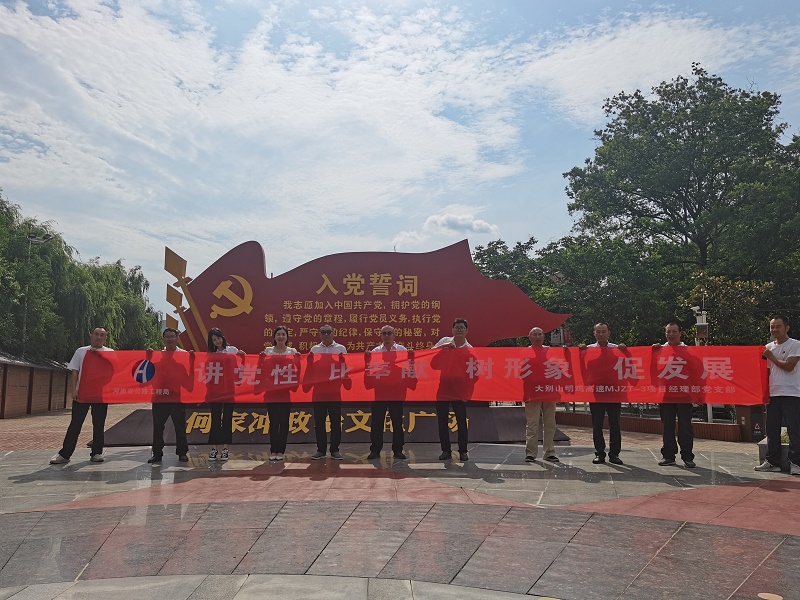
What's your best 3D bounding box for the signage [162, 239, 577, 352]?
[{"bbox_3d":[-0.573,0.389,11.003,7.050,2.900,0.450,0,-8,-2],"label":"signage"}]

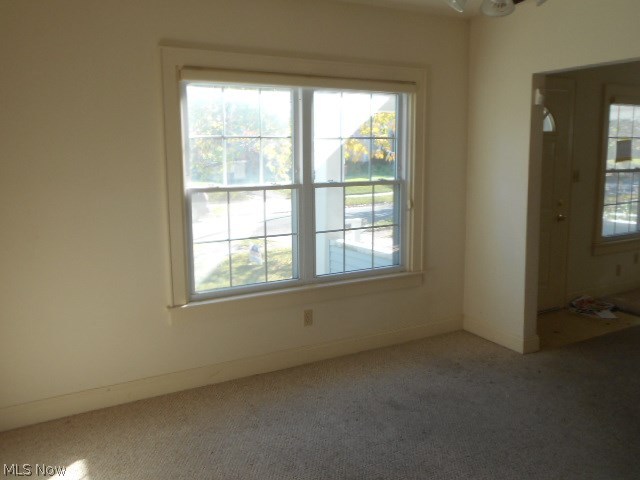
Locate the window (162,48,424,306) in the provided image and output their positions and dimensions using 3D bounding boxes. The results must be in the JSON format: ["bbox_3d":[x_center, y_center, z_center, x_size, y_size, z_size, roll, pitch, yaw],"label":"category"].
[{"bbox_3d":[-0.058,-0.437,3.686,1.974,1.554,0.095,-6,10,-28],"label":"window"}]

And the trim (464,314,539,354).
[{"bbox_3d":[1.416,0.734,4.272,0.134,0.136,0.654,-6,10,-28],"label":"trim"}]

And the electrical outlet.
[{"bbox_3d":[-0.081,0.558,3.815,0.071,0.118,0.015,-6,10,-28],"label":"electrical outlet"}]

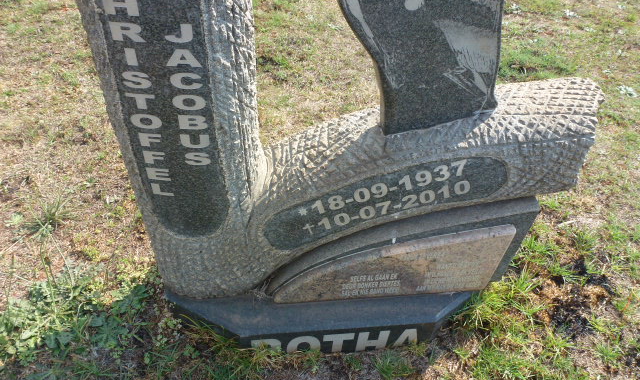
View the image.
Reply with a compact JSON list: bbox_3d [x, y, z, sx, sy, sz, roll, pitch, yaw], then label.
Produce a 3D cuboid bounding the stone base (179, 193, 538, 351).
[{"bbox_3d":[0.068,0.211,1.401,1.089,0.477,0.410,-2,41,-8],"label":"stone base"}]

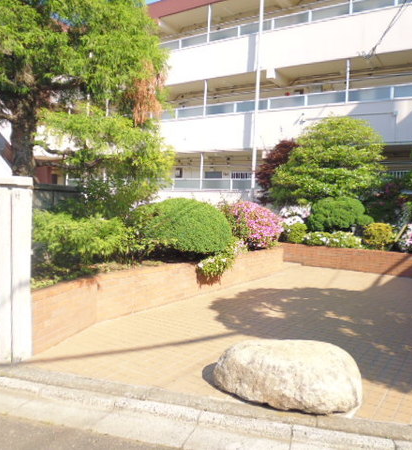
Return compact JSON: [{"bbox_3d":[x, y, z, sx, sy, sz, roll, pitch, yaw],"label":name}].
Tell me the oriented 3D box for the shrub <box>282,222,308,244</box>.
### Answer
[{"bbox_3d":[2.291,0.218,10.650,0.680,0.580,0.620,4,3,31],"label":"shrub"}]

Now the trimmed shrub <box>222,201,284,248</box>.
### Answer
[{"bbox_3d":[1.006,0.000,9.000,1.250,1.050,1.400,4,3,32],"label":"trimmed shrub"}]

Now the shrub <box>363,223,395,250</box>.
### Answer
[{"bbox_3d":[4.043,0.270,9.750,0.720,0.660,0.650,4,3,31],"label":"shrub"}]

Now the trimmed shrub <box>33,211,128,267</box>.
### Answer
[{"bbox_3d":[-1.686,0.192,5.500,1.100,0.780,1.350,4,3,32],"label":"trimmed shrub"}]

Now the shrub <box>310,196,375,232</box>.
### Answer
[{"bbox_3d":[3.476,-0.245,10.750,1.600,0.980,1.350,4,3,31],"label":"shrub"}]

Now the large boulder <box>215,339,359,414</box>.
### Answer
[{"bbox_3d":[0.583,1.035,2.915,1.000,0.390,0.640,3,3,18],"label":"large boulder"}]

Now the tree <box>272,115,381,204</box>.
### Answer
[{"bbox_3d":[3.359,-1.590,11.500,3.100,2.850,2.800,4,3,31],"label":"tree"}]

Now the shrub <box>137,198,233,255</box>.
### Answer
[{"bbox_3d":[-0.377,0.035,7.300,1.500,1.000,1.620,2,2,0],"label":"shrub"}]

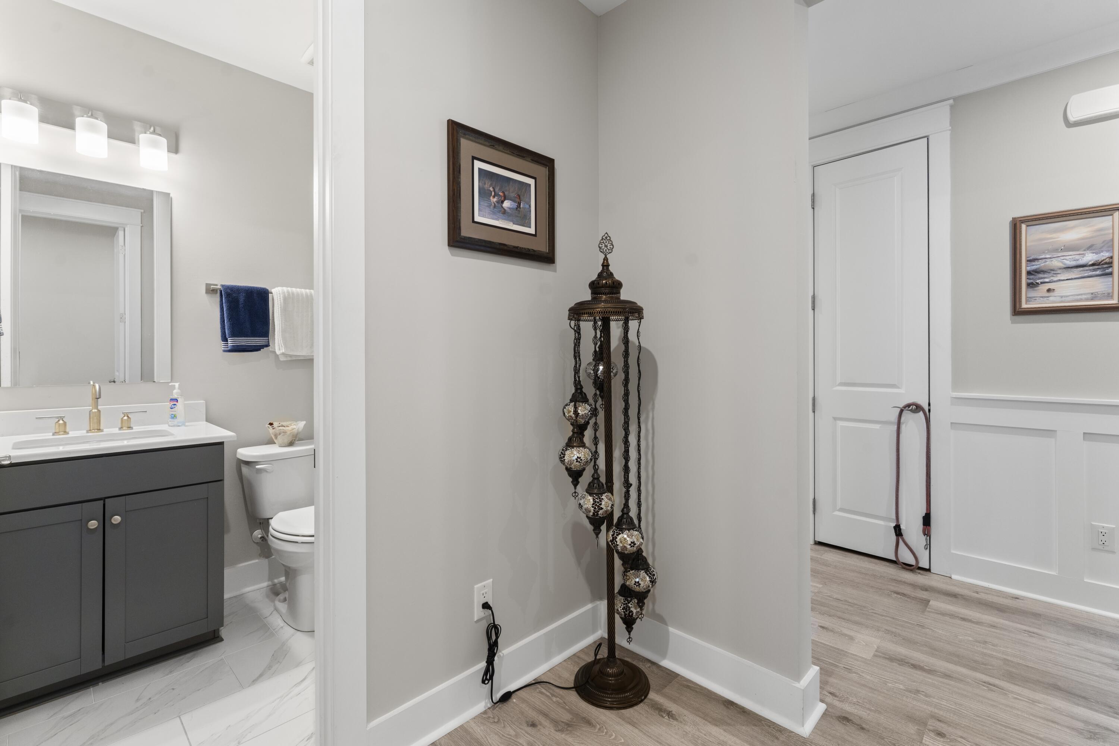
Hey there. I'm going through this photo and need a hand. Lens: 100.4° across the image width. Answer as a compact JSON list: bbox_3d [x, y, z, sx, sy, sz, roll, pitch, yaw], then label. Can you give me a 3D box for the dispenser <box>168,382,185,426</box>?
[{"bbox_3d":[-1.817,0.150,2.214,0.060,0.195,0.046,0,1,9],"label":"dispenser"}]

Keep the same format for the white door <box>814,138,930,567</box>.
[{"bbox_3d":[1.919,-0.120,2.892,0.590,2.450,0.042,1,1,42],"label":"white door"}]

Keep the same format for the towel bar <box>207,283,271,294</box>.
[{"bbox_3d":[-1.484,-0.415,2.460,0.600,0.050,0.076,-1,1,-45],"label":"towel bar"}]

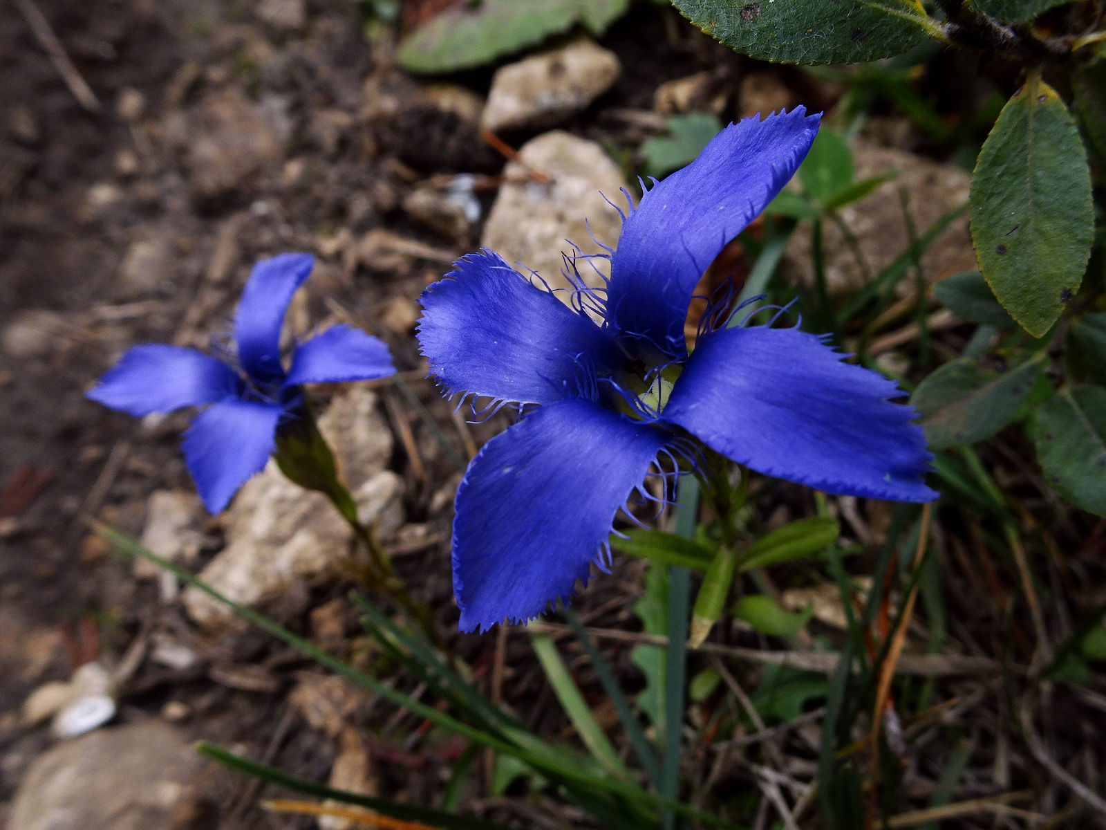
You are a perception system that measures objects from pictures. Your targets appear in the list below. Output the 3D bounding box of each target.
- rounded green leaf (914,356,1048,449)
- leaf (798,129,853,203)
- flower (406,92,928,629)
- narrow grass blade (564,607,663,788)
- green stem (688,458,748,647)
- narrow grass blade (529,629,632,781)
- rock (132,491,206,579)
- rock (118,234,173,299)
[{"bbox_3d":[0.064,-0.002,0.115,0.023,0.005,0.013,-26,55,-12],"label":"rounded green leaf"},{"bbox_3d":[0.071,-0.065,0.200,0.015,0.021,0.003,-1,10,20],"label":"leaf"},{"bbox_3d":[0.013,-0.004,0.081,0.054,0.019,0.057,6,69,19],"label":"flower"},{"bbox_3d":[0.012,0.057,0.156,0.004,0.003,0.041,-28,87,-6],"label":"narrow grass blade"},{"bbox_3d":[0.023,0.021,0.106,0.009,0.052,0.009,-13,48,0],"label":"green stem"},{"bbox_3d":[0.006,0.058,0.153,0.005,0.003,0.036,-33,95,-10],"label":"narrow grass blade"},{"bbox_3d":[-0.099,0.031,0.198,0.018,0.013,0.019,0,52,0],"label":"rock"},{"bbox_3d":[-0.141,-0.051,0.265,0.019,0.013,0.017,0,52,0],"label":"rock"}]

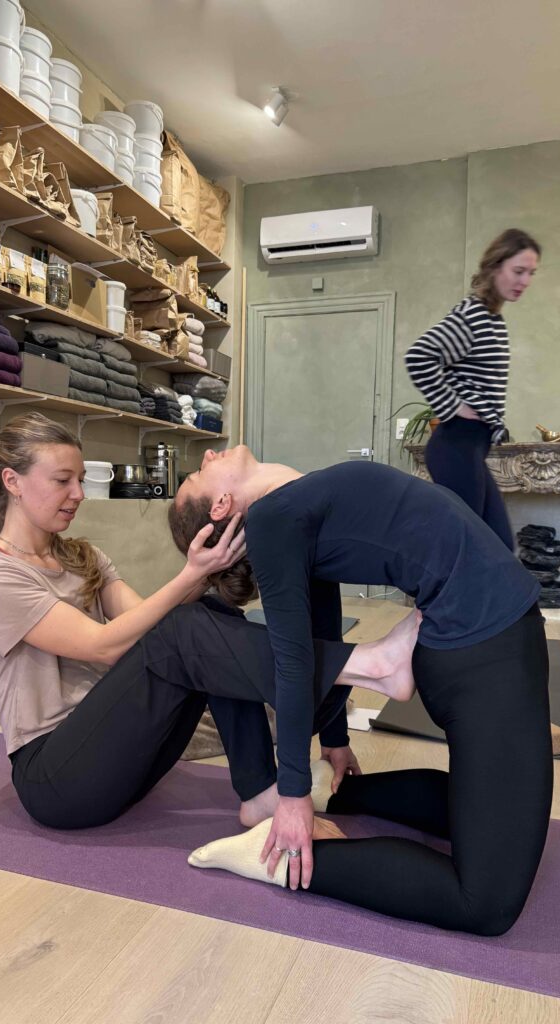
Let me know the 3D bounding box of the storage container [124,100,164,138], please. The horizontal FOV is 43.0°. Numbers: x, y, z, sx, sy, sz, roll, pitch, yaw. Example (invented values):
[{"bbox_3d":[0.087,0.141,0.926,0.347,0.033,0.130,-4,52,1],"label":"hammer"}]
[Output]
[{"bbox_3d":[-0.800,-2.280,4.205,0.217,0.200,0.217,2,1,0],"label":"storage container"}]

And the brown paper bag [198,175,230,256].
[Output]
[{"bbox_3d":[-0.567,-2.020,4.878,0.260,0.470,0.450,2,1,20],"label":"brown paper bag"}]

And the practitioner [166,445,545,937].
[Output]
[{"bbox_3d":[0.128,0.270,1.385,0.780,0.790,0.430,2,1,20],"label":"practitioner"}]

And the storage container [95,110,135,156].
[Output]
[{"bbox_3d":[-0.908,-2.064,3.927,0.213,0.195,0.213,2,1,0],"label":"storage container"}]

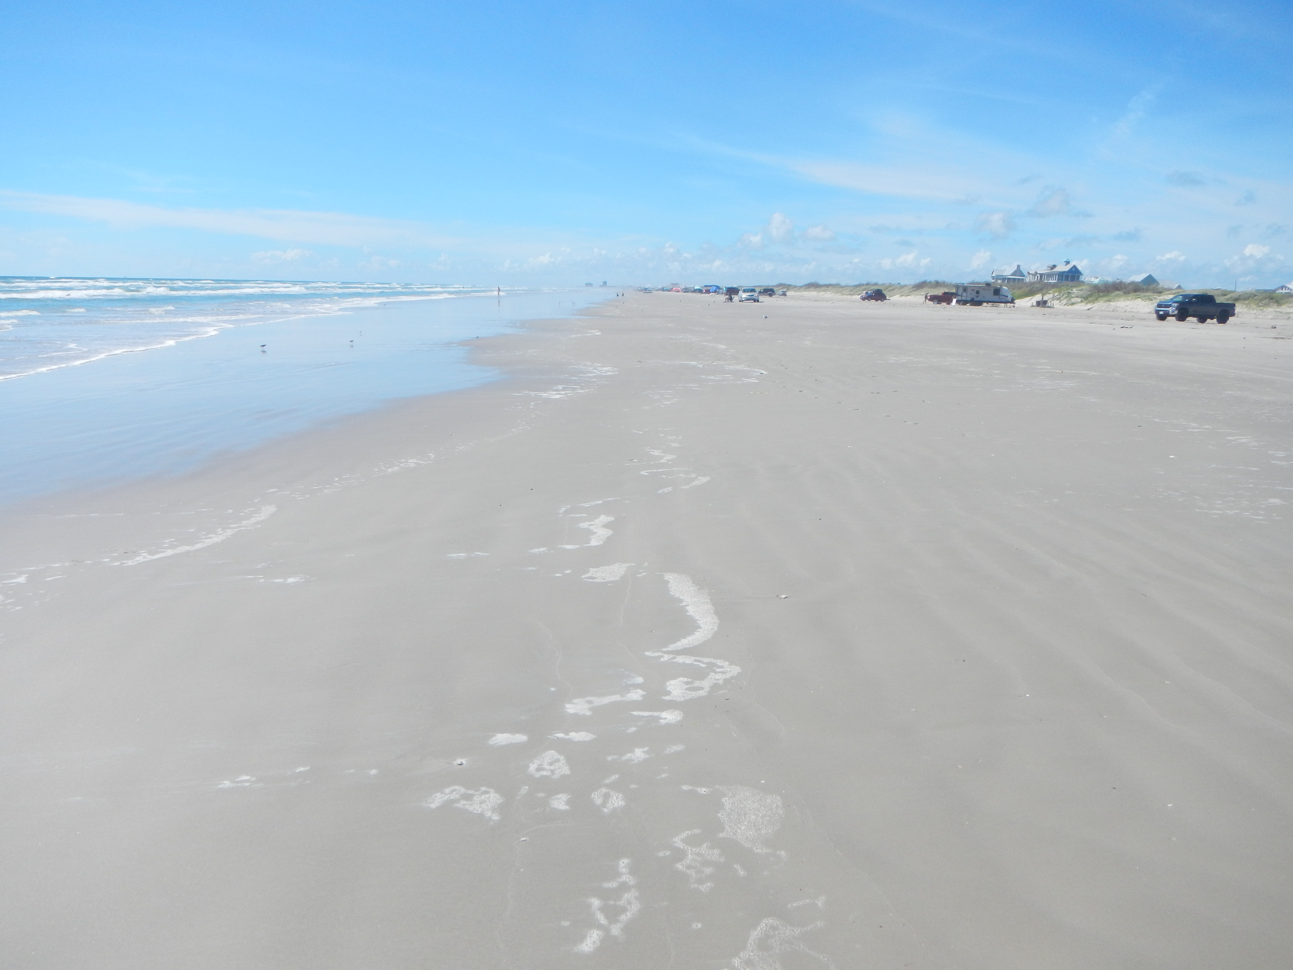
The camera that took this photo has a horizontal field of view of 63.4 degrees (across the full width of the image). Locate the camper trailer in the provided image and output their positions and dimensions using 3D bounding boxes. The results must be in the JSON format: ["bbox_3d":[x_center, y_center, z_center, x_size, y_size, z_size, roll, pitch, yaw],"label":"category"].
[{"bbox_3d":[51.606,-28.908,159.378,8.230,3.200,2.460,4,11,13],"label":"camper trailer"}]

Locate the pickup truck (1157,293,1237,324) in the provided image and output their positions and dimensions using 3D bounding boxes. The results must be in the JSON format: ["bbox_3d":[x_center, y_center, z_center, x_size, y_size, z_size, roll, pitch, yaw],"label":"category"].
[{"bbox_3d":[40.089,-12.903,76.474,5.810,2.000,2.040,-2,11,-18],"label":"pickup truck"}]

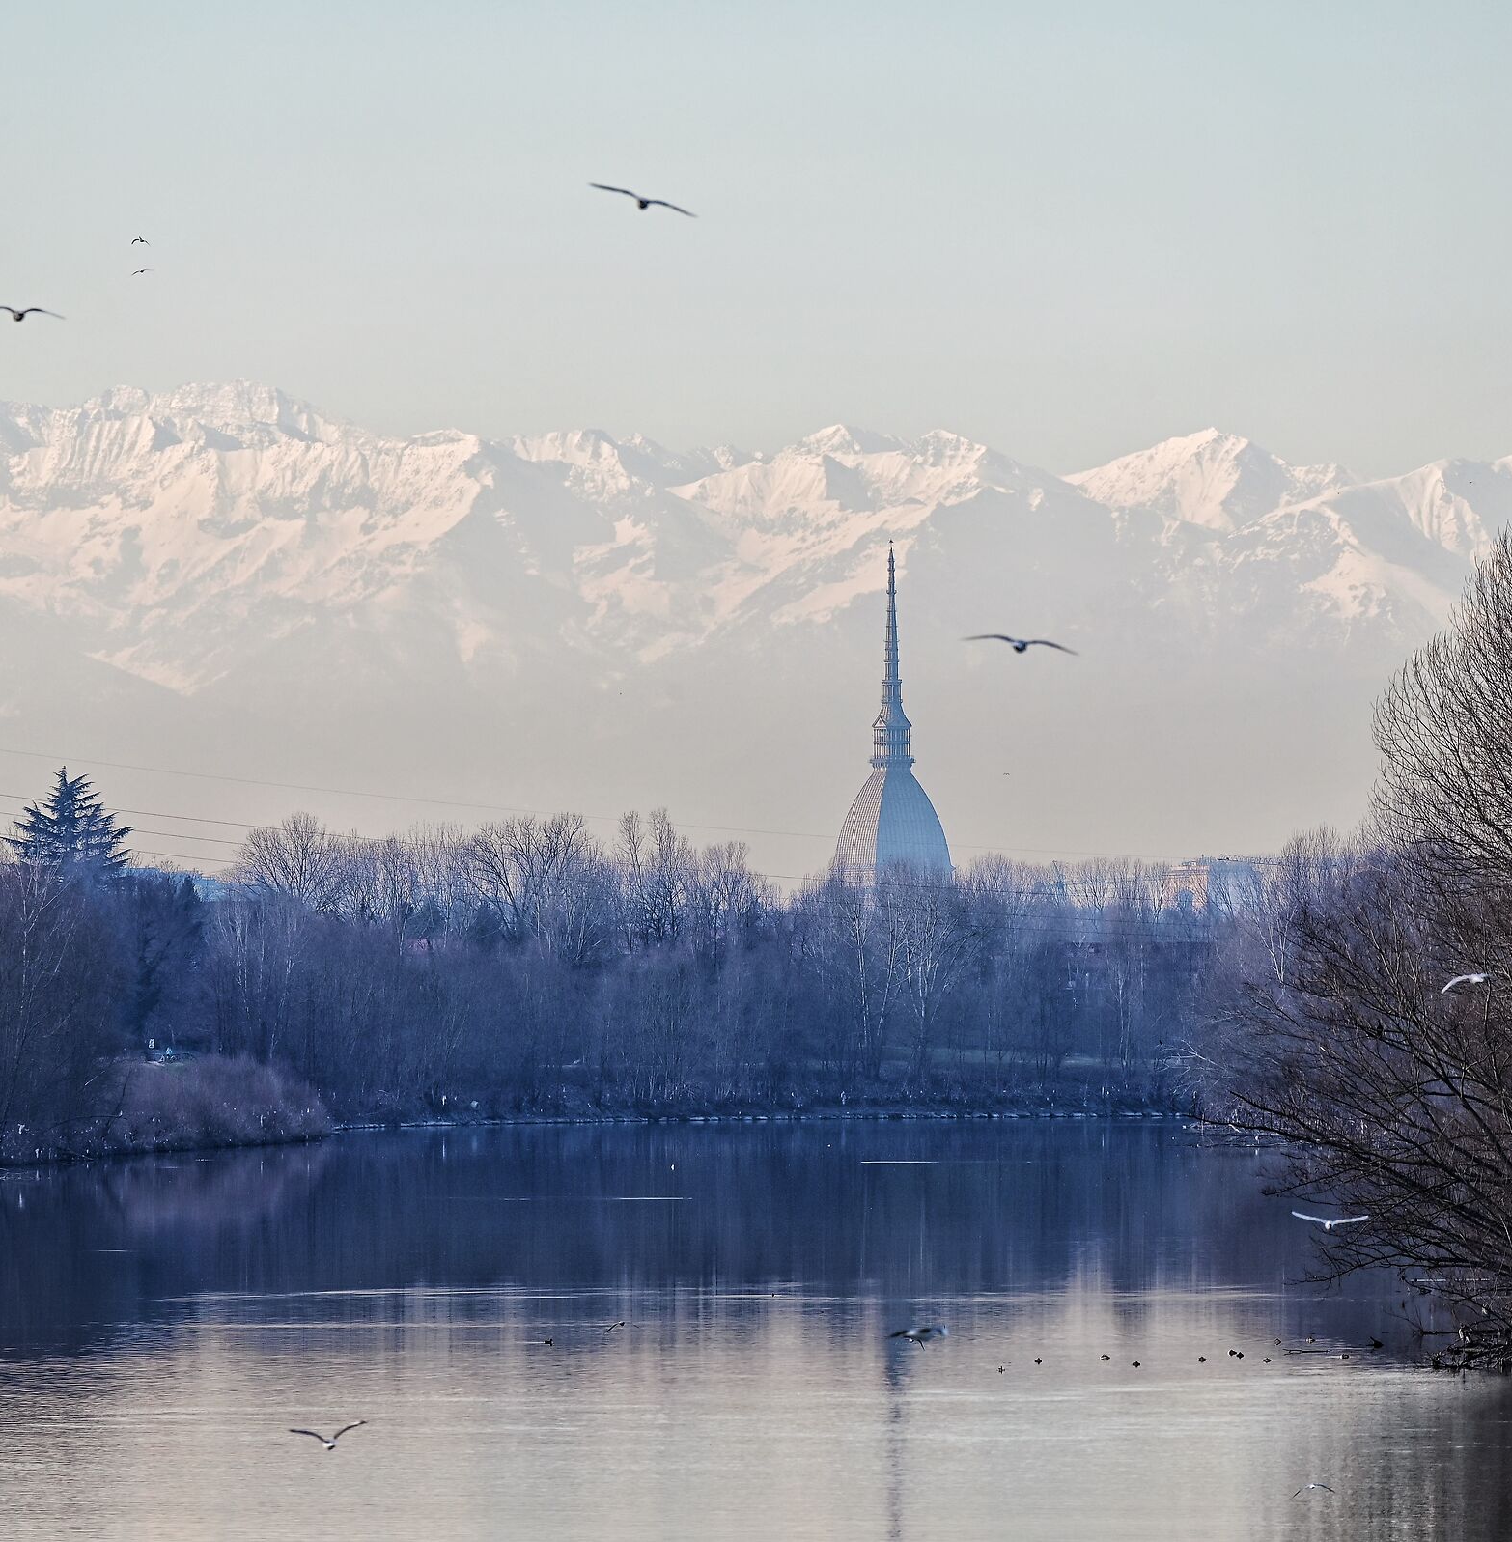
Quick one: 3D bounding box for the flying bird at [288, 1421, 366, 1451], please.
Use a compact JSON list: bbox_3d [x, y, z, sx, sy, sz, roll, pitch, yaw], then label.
[{"bbox_3d":[-5.447,8.443,245.000,0.990,0.340,0.400,-6,-1,-6],"label":"flying bird"}]

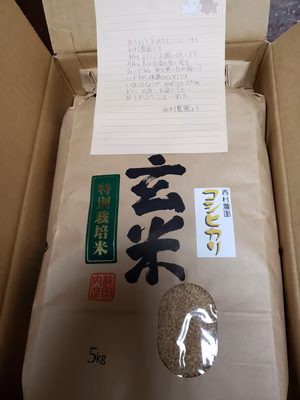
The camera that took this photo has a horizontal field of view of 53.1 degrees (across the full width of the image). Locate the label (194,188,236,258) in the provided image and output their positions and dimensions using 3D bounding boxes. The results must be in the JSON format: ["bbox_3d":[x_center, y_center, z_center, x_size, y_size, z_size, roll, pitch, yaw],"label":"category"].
[{"bbox_3d":[0.076,0.025,0.354,0.043,0.003,0.085,-1,70,3],"label":"label"}]

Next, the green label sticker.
[{"bbox_3d":[-0.056,0.020,0.364,0.036,0.003,0.113,-2,69,4],"label":"green label sticker"}]

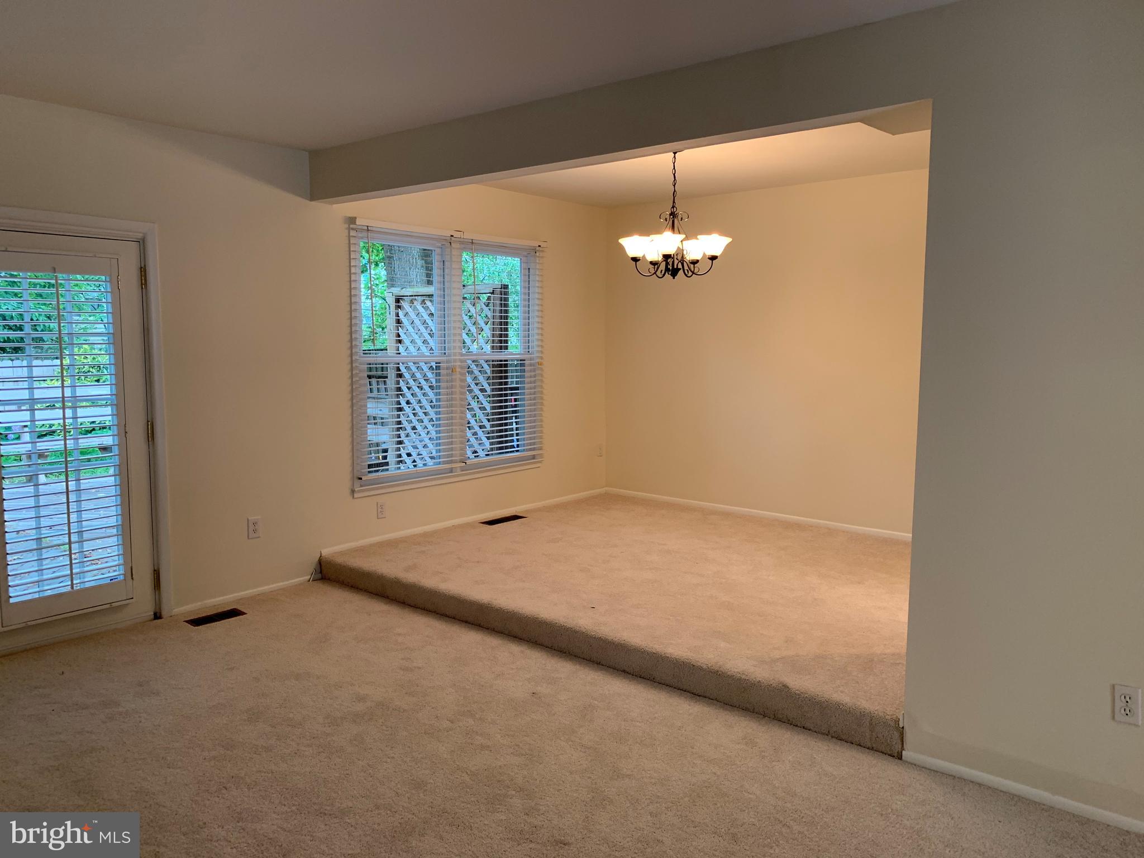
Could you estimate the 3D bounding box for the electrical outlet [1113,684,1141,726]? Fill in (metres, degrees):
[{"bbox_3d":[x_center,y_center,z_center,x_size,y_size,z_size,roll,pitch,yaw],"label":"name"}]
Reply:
[{"bbox_3d":[1.710,0.850,2.643,0.071,0.115,0.010,5,8,39],"label":"electrical outlet"}]

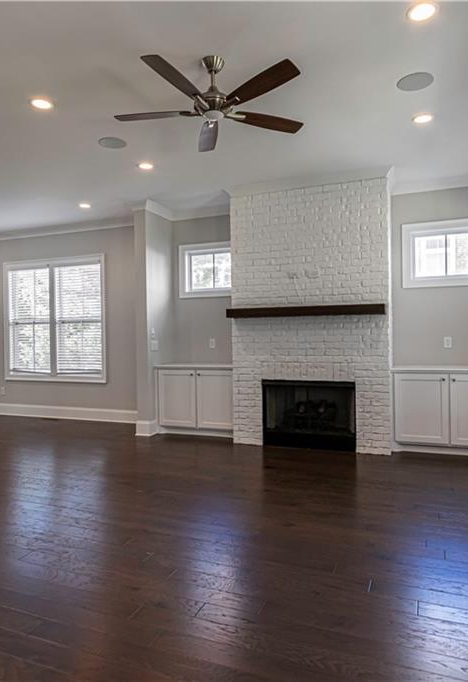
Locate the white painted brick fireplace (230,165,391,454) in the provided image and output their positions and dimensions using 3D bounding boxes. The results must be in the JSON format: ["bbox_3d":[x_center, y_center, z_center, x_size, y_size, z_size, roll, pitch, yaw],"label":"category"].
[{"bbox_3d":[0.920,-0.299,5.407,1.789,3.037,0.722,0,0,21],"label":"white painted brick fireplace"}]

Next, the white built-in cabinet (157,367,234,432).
[{"bbox_3d":[-0.410,0.773,6.055,1.176,0.909,0.505,0,0,21],"label":"white built-in cabinet"}]

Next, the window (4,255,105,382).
[{"bbox_3d":[-2.885,-0.331,7.350,2.091,1.984,0.103,-1,1,22],"label":"window"}]

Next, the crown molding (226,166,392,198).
[{"bbox_3d":[0.761,-1.743,5.027,1.853,0.093,0.103,-1,1,22],"label":"crown molding"}]

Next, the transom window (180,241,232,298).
[{"bbox_3d":[-0.320,-0.976,6.305,0.946,0.747,0.103,0,0,21],"label":"transom window"}]

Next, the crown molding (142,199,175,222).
[{"bbox_3d":[-0.985,-1.741,6.126,0.093,0.088,0.735,-1,1,22],"label":"crown molding"}]

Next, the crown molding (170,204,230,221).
[{"bbox_3d":[-0.358,-1.757,6.234,1.176,0.108,0.082,0,0,21],"label":"crown molding"}]

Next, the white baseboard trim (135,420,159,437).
[{"bbox_3d":[-1.144,1.141,5.998,0.223,0.192,0.186,-1,1,22],"label":"white baseboard trim"}]

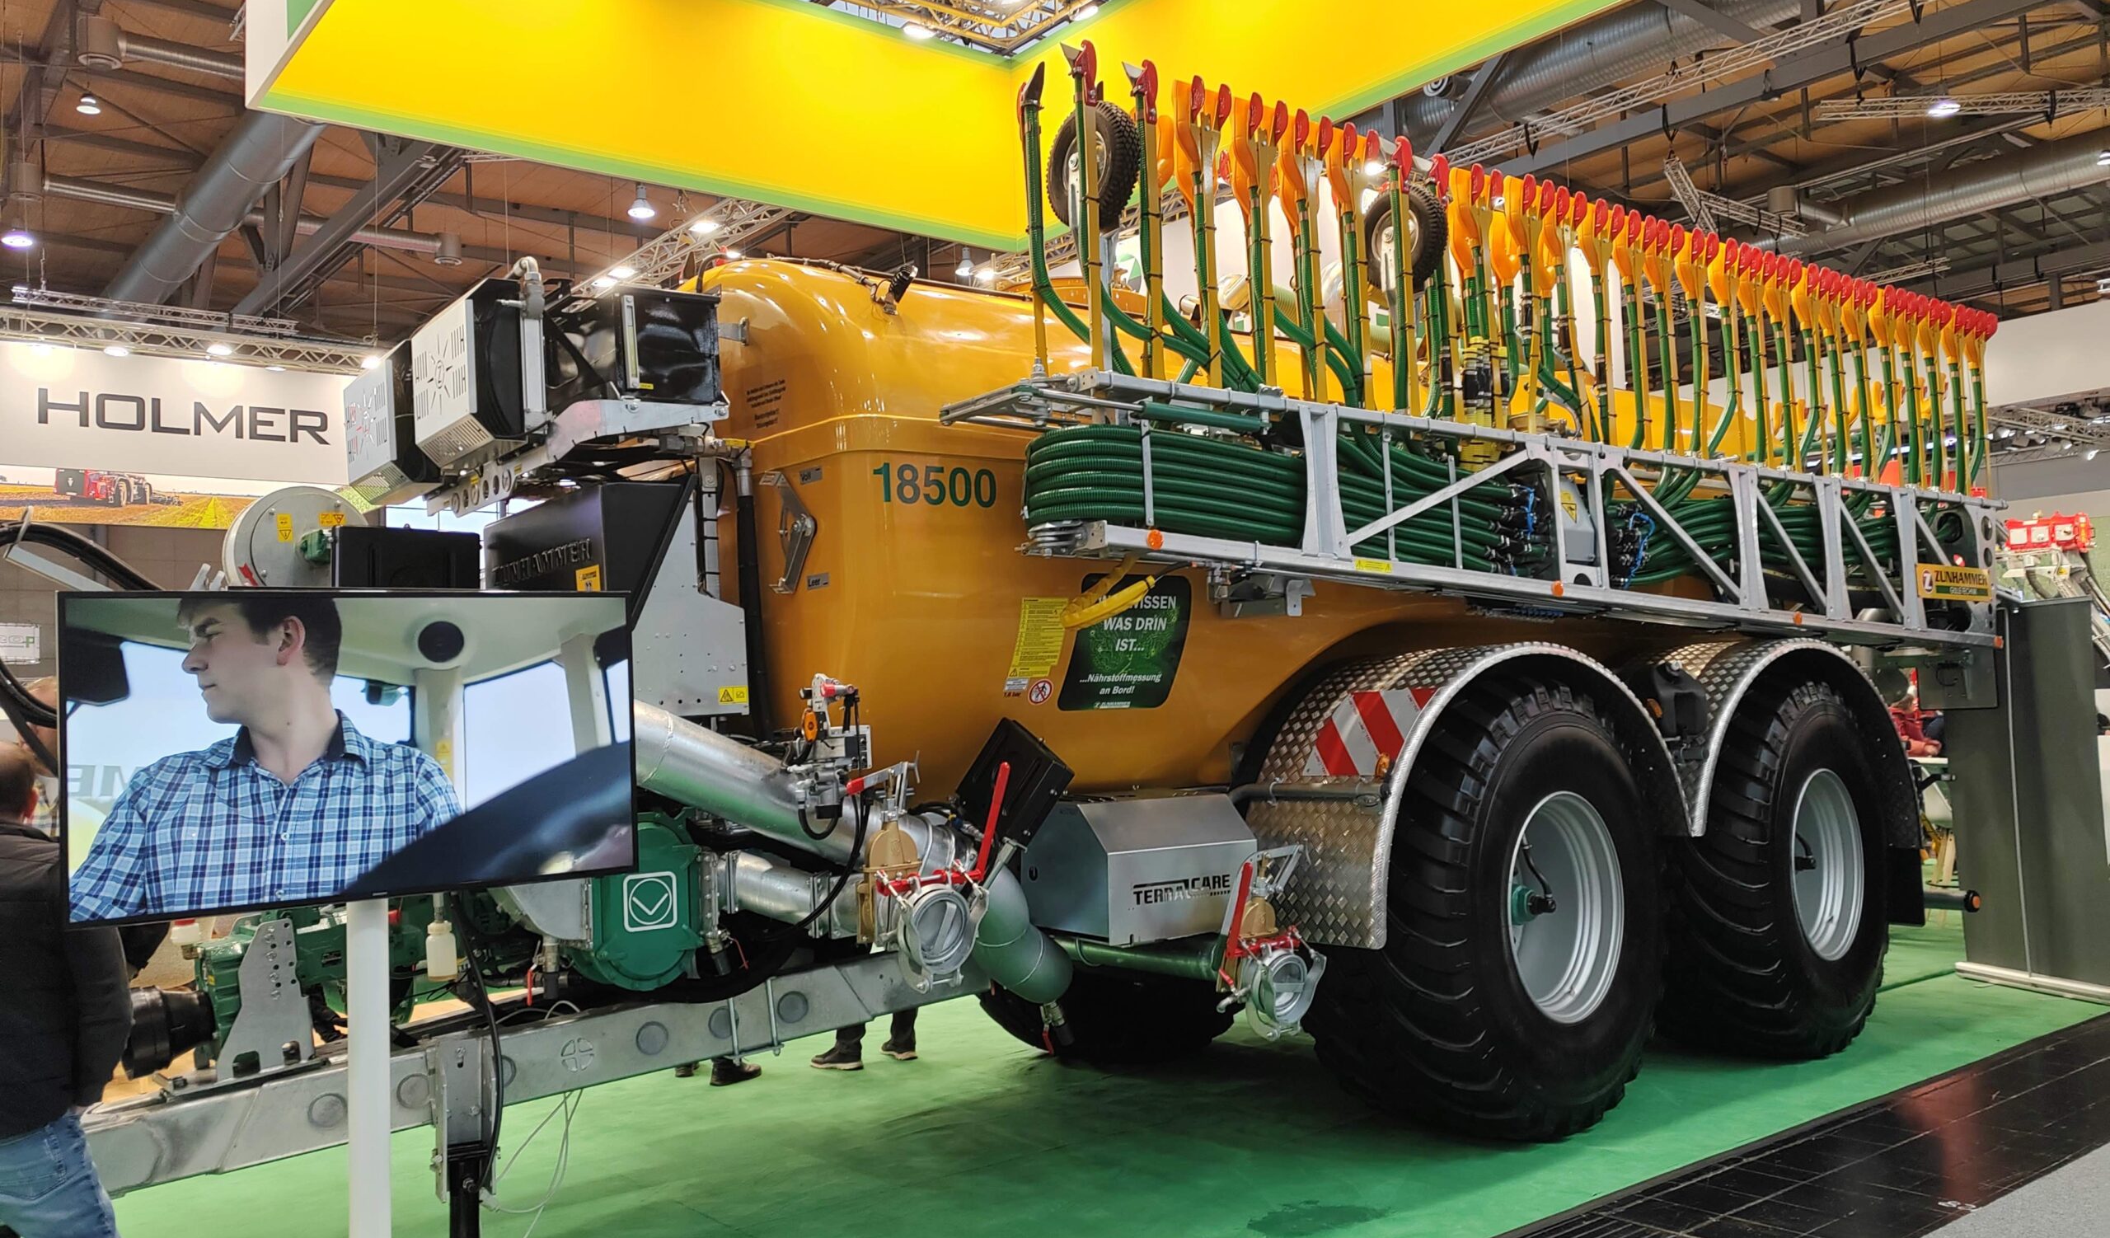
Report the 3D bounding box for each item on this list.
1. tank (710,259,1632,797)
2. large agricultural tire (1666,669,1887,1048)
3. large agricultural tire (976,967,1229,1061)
[{"bbox_3d":[1.122,-0.232,7.485,6.300,1.950,2.300,1,-4,-39],"label":"tank"},{"bbox_3d":[3.277,1.124,7.761,1.790,1.760,0.770,1,-5,-42],"label":"large agricultural tire"},{"bbox_3d":[0.326,1.224,8.100,1.790,1.760,0.770,1,-4,-39],"label":"large agricultural tire"}]

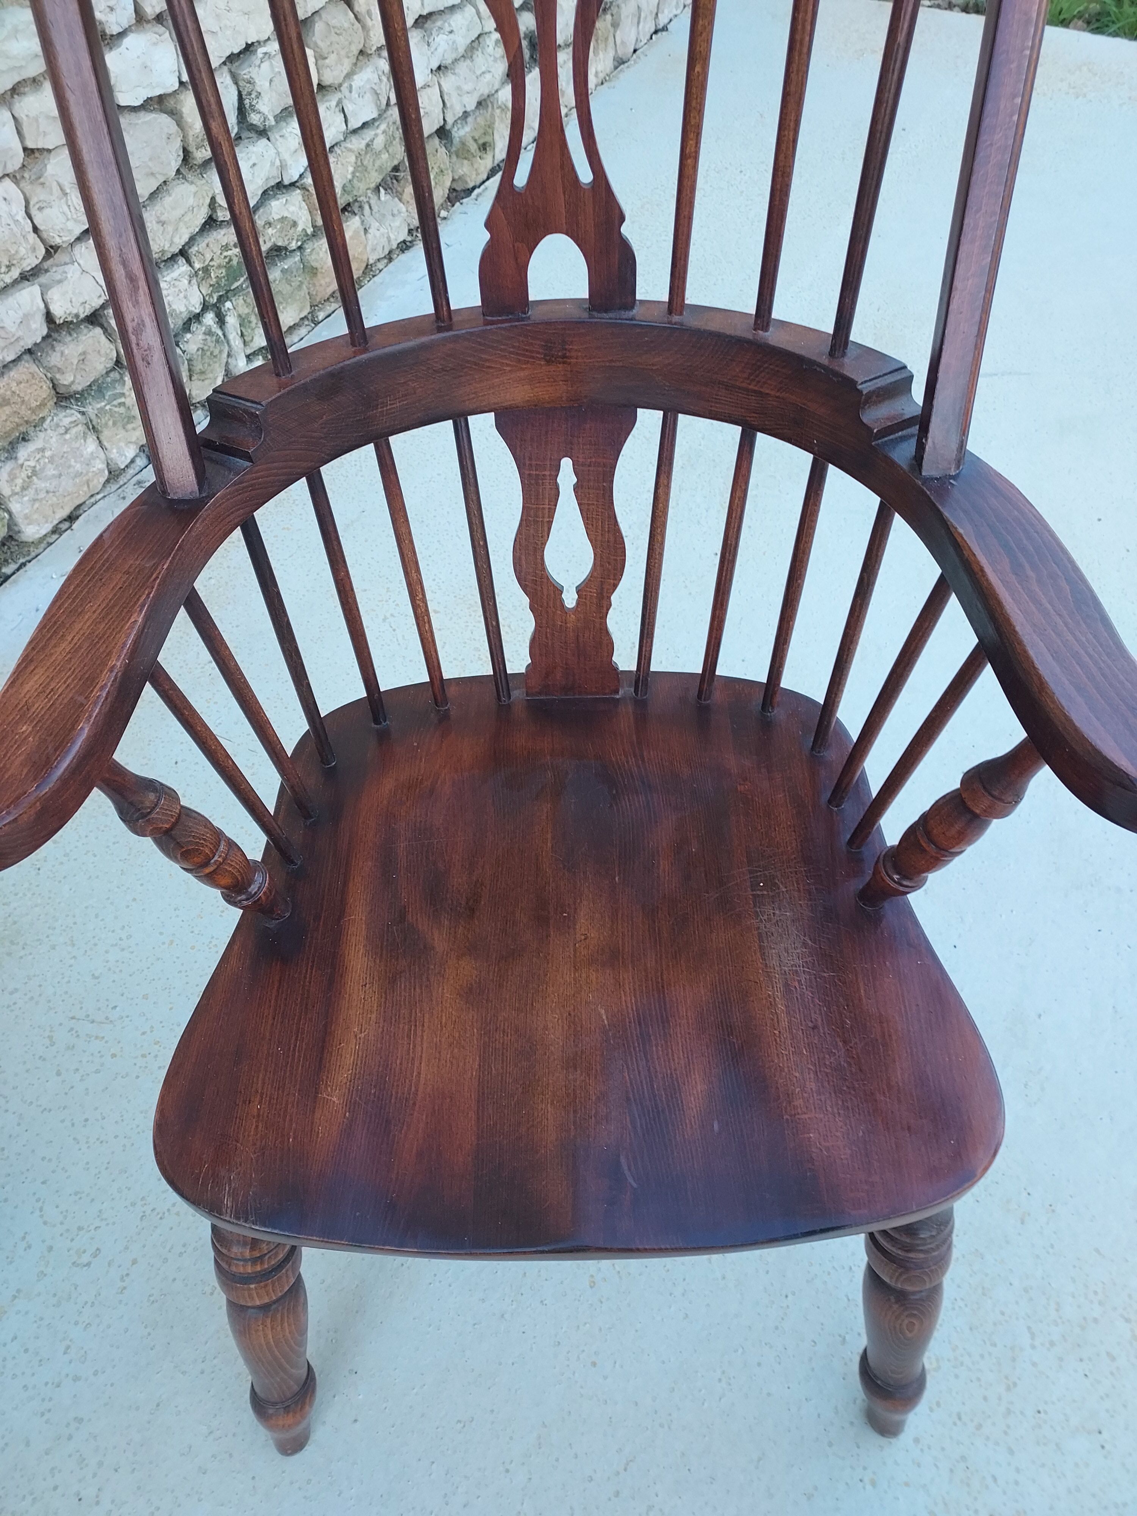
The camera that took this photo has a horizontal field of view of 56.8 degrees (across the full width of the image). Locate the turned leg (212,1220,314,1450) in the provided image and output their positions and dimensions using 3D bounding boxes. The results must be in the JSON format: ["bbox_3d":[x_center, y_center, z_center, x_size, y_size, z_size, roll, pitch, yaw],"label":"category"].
[{"bbox_3d":[-0.215,0.426,0.766,0.056,0.410,0.056,3,39,-5],"label":"turned leg"}]

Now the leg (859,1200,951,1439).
[{"bbox_3d":[0.248,0.421,0.787,0.058,0.420,0.058,-6,40,5],"label":"leg"}]

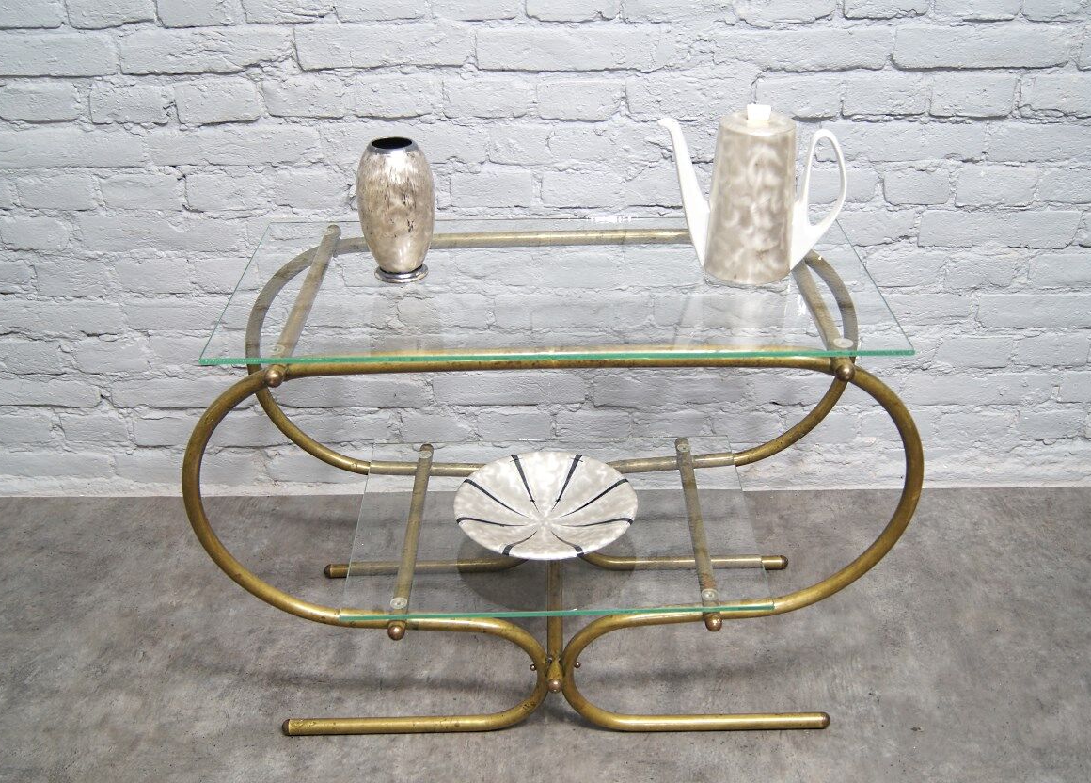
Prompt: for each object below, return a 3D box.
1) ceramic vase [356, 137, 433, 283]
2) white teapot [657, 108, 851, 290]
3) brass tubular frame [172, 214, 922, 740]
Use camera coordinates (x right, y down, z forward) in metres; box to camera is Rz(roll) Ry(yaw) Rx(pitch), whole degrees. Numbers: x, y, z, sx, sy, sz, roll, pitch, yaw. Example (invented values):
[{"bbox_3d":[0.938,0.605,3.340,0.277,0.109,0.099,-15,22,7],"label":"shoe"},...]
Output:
[{"bbox_3d":[-0.191,-0.235,1.518,0.098,0.176,0.098,-1,30,0],"label":"ceramic vase"},{"bbox_3d":[0.264,-0.258,1.507,0.245,0.214,0.114,1,30,4],"label":"white teapot"},{"bbox_3d":[0.013,0.130,1.689,0.922,0.617,0.445,-1,30,0],"label":"brass tubular frame"}]

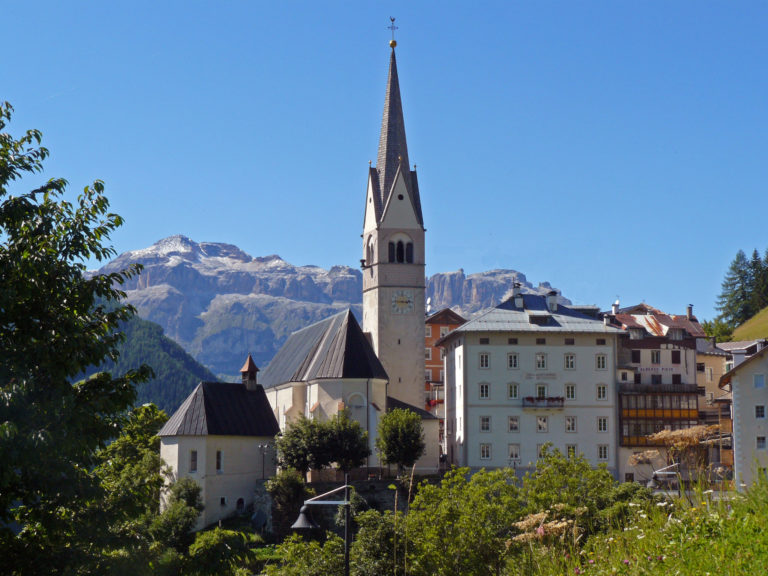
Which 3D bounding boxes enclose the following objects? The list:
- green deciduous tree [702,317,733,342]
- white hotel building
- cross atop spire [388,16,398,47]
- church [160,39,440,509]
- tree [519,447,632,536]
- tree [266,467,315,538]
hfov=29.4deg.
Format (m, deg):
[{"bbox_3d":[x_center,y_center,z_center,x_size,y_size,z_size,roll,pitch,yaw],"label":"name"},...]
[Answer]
[{"bbox_3d":[54.880,7.158,240.963,5.000,5.000,4.700,0,-7,0],"label":"green deciduous tree"},{"bbox_3d":[15.400,10.549,156.698,17.000,20.700,15.000,1,-7,-5],"label":"white hotel building"},{"bbox_3d":[1.029,-27.791,158.652,1.050,3.150,0.700,2,-7,-17],"label":"cross atop spire"},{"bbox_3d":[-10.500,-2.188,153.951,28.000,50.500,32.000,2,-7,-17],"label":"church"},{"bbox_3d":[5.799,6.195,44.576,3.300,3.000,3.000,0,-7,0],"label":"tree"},{"bbox_3d":[-8.405,19.281,131.626,4.300,6.500,4.100,0,-7,0],"label":"tree"}]

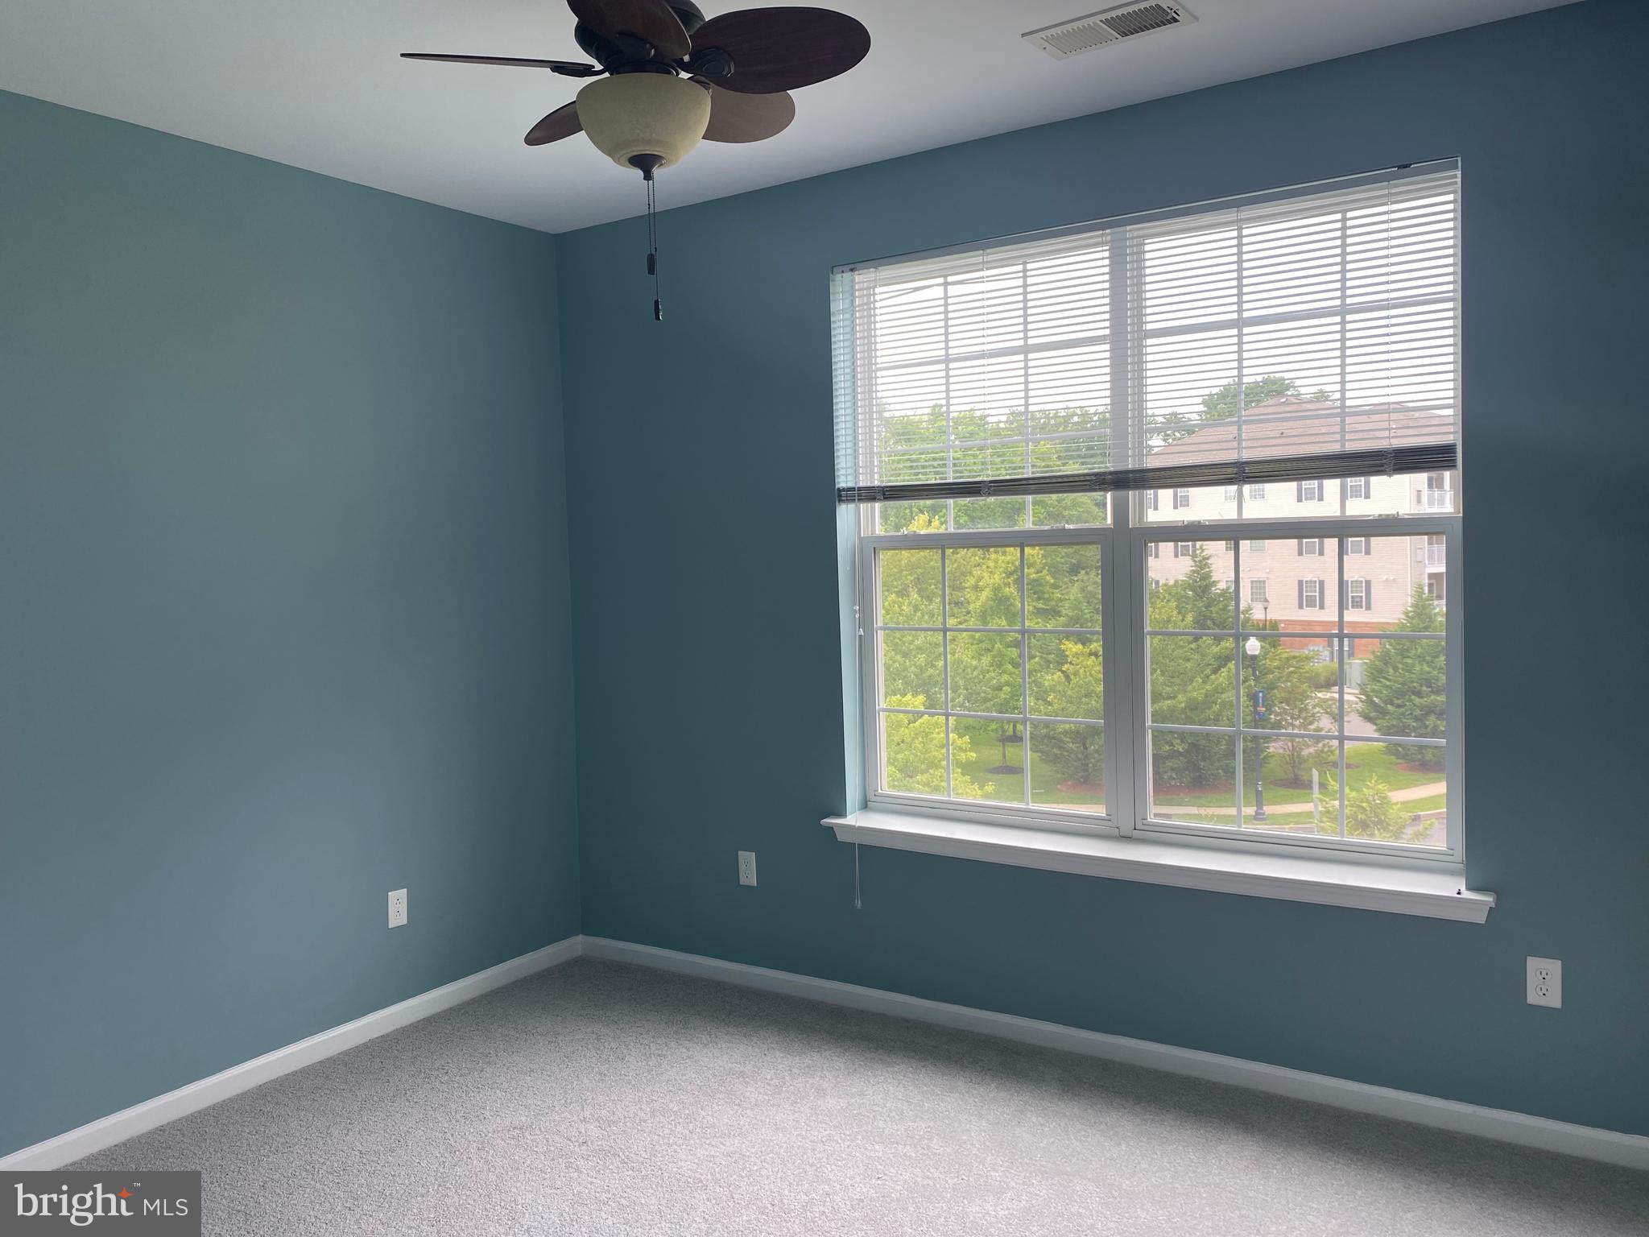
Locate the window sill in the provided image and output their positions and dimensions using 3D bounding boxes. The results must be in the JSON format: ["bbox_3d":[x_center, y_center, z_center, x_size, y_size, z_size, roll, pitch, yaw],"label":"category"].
[{"bbox_3d":[0.849,0.695,3.587,1.934,0.076,0.175,1,4,33],"label":"window sill"}]

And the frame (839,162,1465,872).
[{"bbox_3d":[0.843,-0.237,3.572,1.804,1.767,0.130,1,4,33],"label":"frame"}]

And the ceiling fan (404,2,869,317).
[{"bbox_3d":[-0.359,-0.969,2.504,0.920,0.723,0.920,1,4,33],"label":"ceiling fan"}]

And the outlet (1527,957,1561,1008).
[{"bbox_3d":[1.729,0.876,2.976,0.070,0.115,0.008,1,4,33],"label":"outlet"}]

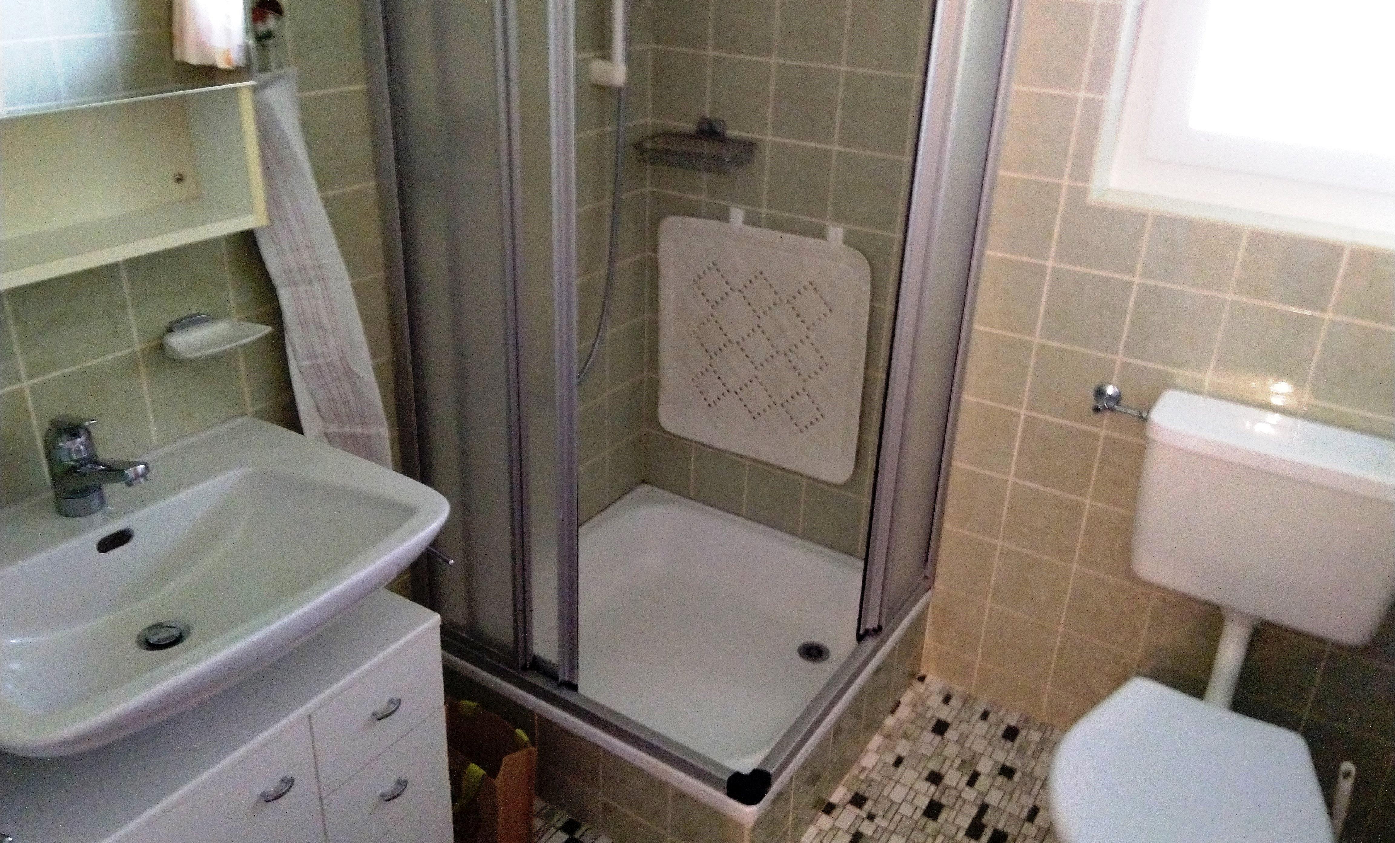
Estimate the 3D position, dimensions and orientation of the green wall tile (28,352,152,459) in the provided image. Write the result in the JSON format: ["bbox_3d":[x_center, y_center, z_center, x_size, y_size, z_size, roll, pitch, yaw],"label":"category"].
[{"bbox_3d":[-0.805,-0.005,1.454,0.010,0.148,0.148,17,29,28],"label":"green wall tile"}]

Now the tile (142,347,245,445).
[{"bbox_3d":[-0.724,-0.057,1.570,0.010,0.148,0.148,17,29,28],"label":"tile"}]

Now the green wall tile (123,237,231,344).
[{"bbox_3d":[-0.719,-0.194,1.506,0.010,0.148,0.148,17,29,28],"label":"green wall tile"}]

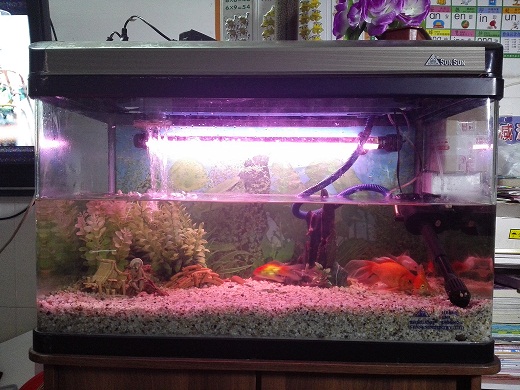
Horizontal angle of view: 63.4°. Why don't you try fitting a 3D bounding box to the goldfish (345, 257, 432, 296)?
[{"bbox_3d":[0.212,0.136,0.700,0.137,0.055,0.050,9,5,18],"label":"goldfish"}]

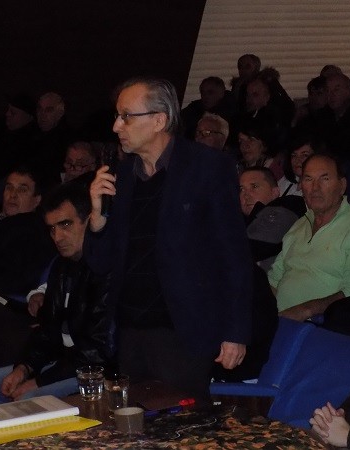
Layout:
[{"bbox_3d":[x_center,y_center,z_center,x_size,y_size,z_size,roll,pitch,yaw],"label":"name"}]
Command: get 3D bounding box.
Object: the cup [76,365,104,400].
[{"bbox_3d":[-0.243,0.455,3.860,0.080,0.087,0.080,-2,7,0],"label":"cup"}]

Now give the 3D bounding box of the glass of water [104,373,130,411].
[{"bbox_3d":[-0.162,0.467,3.770,0.071,0.091,0.071,-2,7,0],"label":"glass of water"}]

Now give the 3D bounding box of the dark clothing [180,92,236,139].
[{"bbox_3d":[0.210,-0.500,8.300,0.460,0.560,0.340,0,8,12],"label":"dark clothing"}]

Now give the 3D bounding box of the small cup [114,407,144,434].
[{"bbox_3d":[-0.123,0.518,3.580,0.077,0.052,0.077,-2,7,0],"label":"small cup"}]

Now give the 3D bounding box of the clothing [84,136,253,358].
[{"bbox_3d":[-0.020,0.068,4.300,0.490,0.690,0.360,3,9,33],"label":"clothing"}]

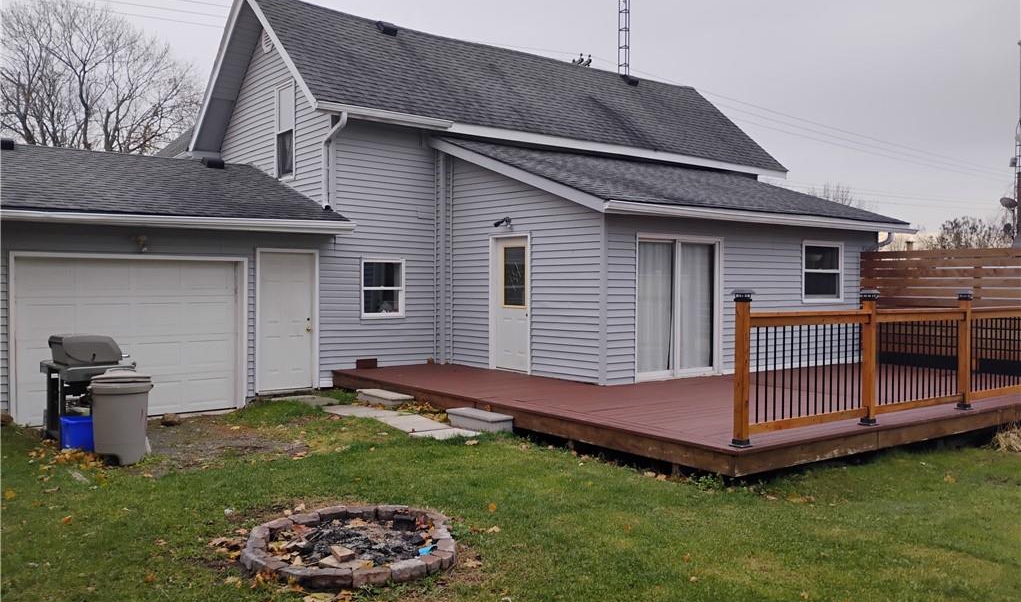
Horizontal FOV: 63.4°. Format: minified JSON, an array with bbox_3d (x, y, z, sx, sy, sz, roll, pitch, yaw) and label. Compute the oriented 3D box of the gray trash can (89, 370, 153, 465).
[{"bbox_3d":[-3.800,1.106,8.050,0.580,0.900,0.560,0,1,-44],"label":"gray trash can"}]

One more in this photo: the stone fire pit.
[{"bbox_3d":[-1.000,1.479,5.090,1.330,0.120,1.330,0,1,-12],"label":"stone fire pit"}]

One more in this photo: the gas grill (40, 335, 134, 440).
[{"bbox_3d":[-4.820,0.956,9.430,0.730,1.160,1.150,0,1,-38],"label":"gas grill"}]

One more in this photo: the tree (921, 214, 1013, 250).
[{"bbox_3d":[18.249,-1.076,33.000,3.500,4.800,3.500,0,1,0],"label":"tree"}]

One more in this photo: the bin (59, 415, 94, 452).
[{"bbox_3d":[-4.430,1.383,8.700,0.480,0.330,0.390,0,1,-38],"label":"bin"}]

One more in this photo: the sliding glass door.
[{"bbox_3d":[2.430,0.110,11.860,1.810,2.020,0.120,0,1,-38],"label":"sliding glass door"}]

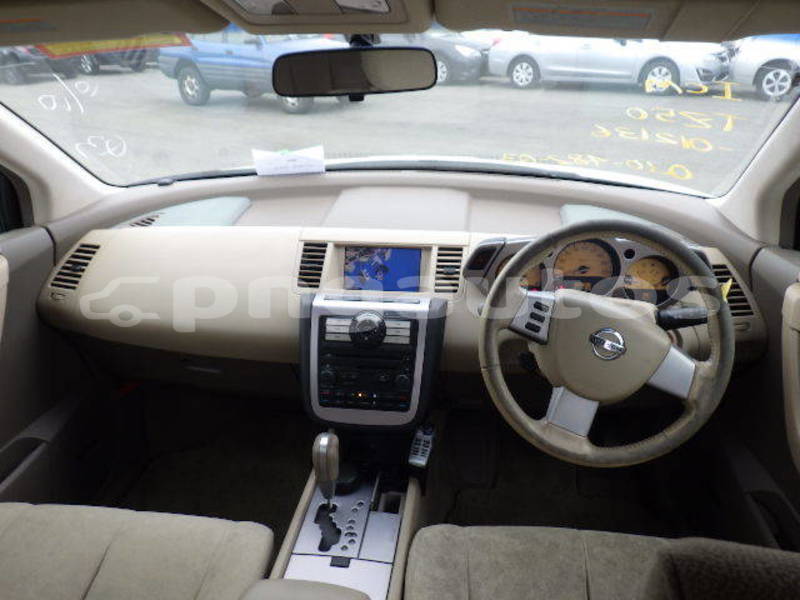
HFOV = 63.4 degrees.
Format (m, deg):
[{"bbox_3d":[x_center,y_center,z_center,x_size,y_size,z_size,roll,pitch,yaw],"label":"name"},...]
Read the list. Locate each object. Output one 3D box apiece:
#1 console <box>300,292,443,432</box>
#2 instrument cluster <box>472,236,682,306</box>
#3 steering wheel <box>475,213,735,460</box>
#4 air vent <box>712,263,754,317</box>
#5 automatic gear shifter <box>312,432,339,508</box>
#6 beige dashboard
[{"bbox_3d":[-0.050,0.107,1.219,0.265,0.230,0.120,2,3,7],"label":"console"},{"bbox_3d":[0.330,-0.051,1.190,0.370,0.130,0.110,2,3,7],"label":"instrument cluster"},{"bbox_3d":[0.316,0.067,1.013,0.385,0.385,0.100,2,-2,7],"label":"steering wheel"},{"bbox_3d":[0.636,-0.018,1.235,0.070,0.100,0.045,2,3,7],"label":"air vent"},{"bbox_3d":[-0.126,0.292,1.100,0.046,0.143,0.056,3,23,7],"label":"automatic gear shifter"},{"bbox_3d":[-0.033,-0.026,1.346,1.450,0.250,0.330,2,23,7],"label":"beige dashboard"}]

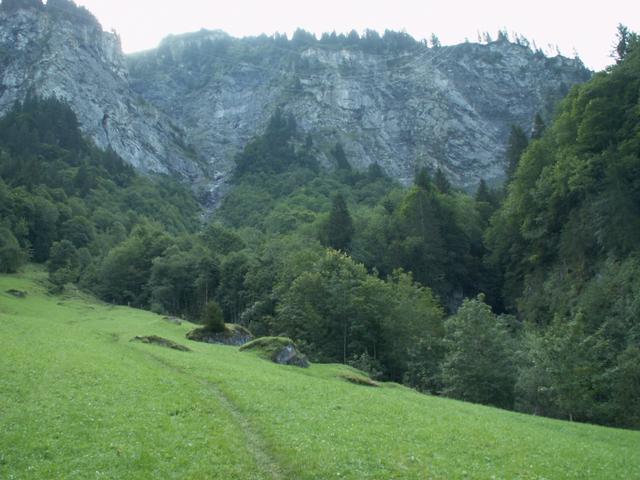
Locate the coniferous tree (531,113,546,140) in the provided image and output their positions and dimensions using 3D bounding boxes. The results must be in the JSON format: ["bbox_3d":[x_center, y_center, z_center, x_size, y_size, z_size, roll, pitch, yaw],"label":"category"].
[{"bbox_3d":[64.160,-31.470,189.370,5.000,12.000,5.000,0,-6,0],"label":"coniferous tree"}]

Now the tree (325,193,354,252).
[{"bbox_3d":[4.520,-2.560,149.110,7.000,17.000,7.000,0,-6,0],"label":"tree"}]

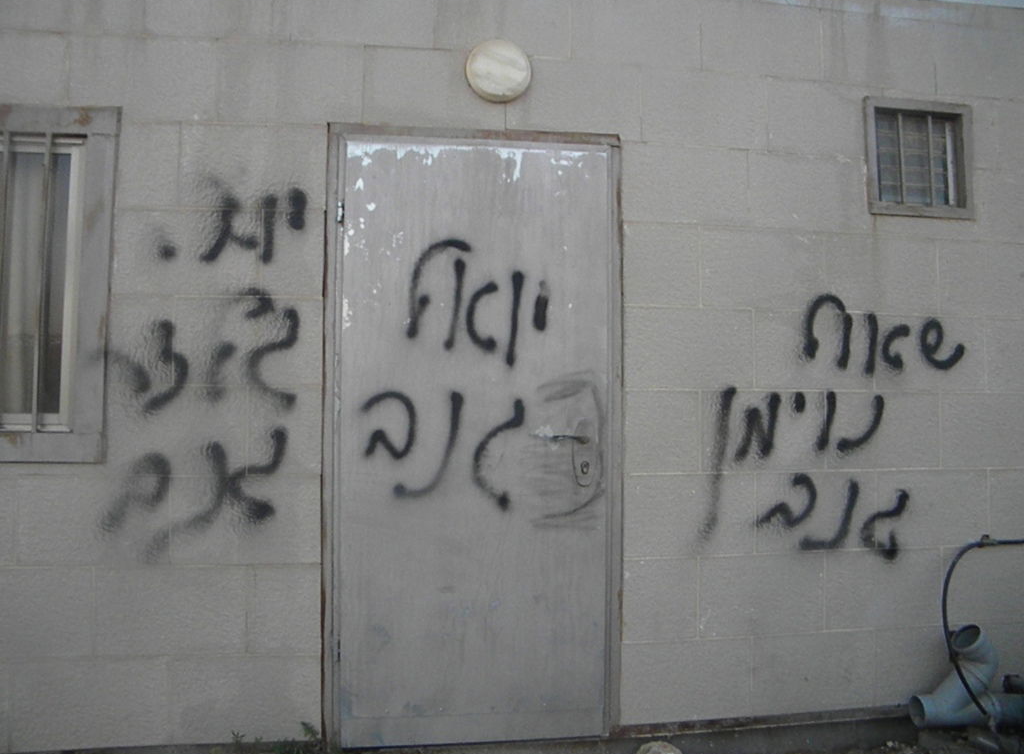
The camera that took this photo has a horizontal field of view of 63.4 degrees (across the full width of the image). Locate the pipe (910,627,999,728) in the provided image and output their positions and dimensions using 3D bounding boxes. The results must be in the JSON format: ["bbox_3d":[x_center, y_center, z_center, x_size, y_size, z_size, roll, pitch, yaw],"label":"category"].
[{"bbox_3d":[1.548,1.053,2.912,0.320,0.330,0.180,1,-3,-8],"label":"pipe"}]

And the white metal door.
[{"bbox_3d":[-0.124,0.178,2.856,1.000,2.090,0.090,1,-3,-8],"label":"white metal door"}]

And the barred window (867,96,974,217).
[{"bbox_3d":[1.562,-0.832,3.168,0.440,0.450,0.100,1,-3,-8],"label":"barred window"}]

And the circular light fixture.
[{"bbox_3d":[-0.050,-1.062,2.880,0.228,0.228,0.085,1,-3,-8],"label":"circular light fixture"}]

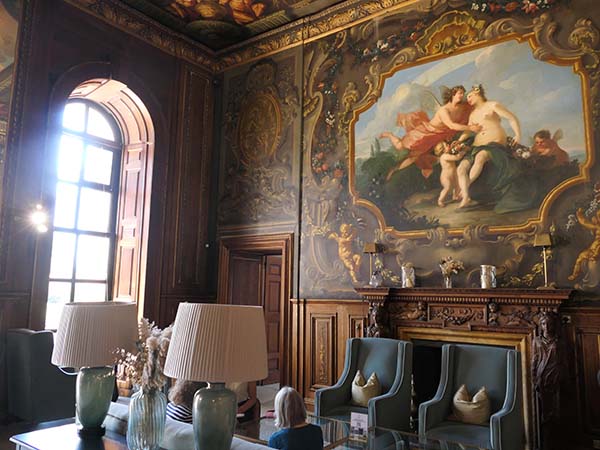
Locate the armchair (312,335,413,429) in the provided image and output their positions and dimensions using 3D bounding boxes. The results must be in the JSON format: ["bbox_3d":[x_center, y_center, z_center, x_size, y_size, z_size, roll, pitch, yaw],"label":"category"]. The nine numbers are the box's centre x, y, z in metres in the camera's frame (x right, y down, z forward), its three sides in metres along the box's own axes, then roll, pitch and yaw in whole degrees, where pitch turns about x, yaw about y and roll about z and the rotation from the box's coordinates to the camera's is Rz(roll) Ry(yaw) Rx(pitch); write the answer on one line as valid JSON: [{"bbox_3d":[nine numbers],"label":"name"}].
[{"bbox_3d":[0.644,1.751,4.633,0.620,1.115,0.851,-5,-10,36],"label":"armchair"}]

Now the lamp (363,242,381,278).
[{"bbox_3d":[0.885,0.501,5.840,0.170,0.540,0.170,-5,-10,36],"label":"lamp"}]

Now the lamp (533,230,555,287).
[{"bbox_3d":[2.456,0.381,4.703,0.180,0.540,0.170,-5,-10,36],"label":"lamp"}]

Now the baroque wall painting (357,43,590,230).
[{"bbox_3d":[1.830,-1.006,5.656,2.850,2.264,0.080,-5,-10,36],"label":"baroque wall painting"}]

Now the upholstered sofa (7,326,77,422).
[{"bbox_3d":[-2.932,1.829,5.629,0.640,1.120,0.850,-5,-10,36],"label":"upholstered sofa"}]

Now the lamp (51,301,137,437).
[{"bbox_3d":[-1.171,0.823,2.703,0.460,0.740,0.460,-5,-10,36],"label":"lamp"}]

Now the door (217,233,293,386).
[{"bbox_3d":[-0.721,1.409,7.230,1.518,2.485,0.200,-5,-10,36],"label":"door"}]

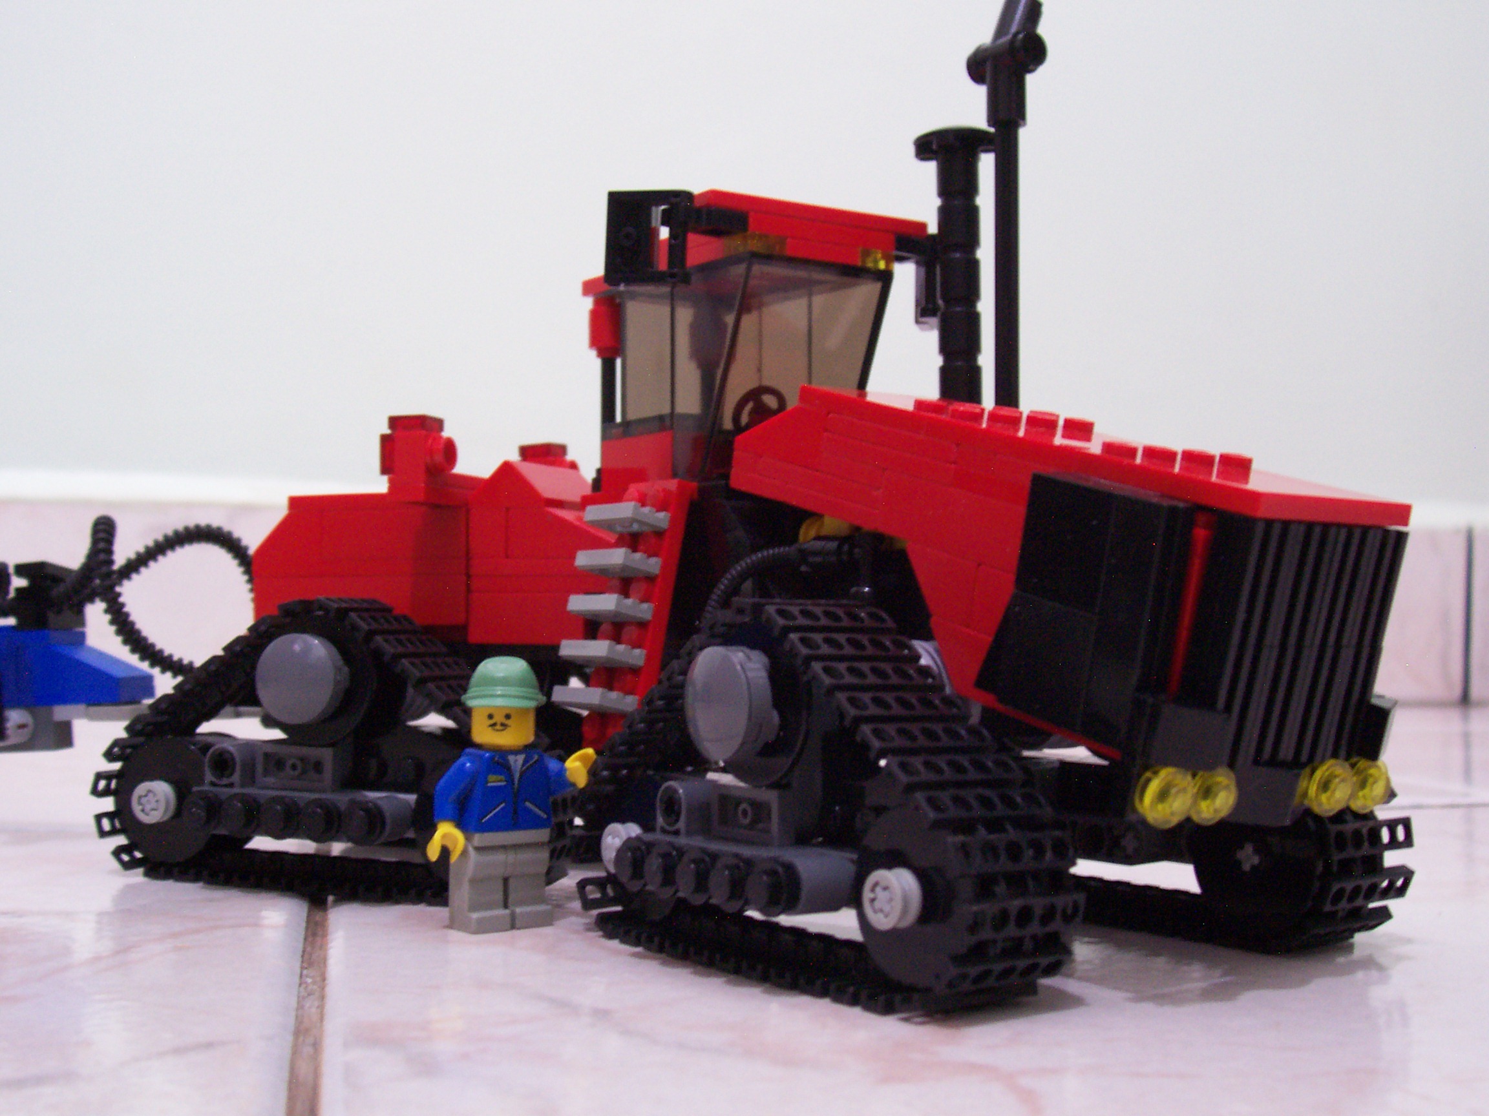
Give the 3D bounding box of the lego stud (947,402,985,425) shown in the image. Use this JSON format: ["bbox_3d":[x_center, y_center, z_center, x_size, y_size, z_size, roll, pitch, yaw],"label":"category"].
[{"bbox_3d":[0.034,-0.022,0.275,0.005,0.002,0.005,9,9,-1],"label":"lego stud"}]

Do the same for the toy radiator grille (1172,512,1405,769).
[{"bbox_3d":[0.073,0.011,0.239,0.032,0.032,0.005,3,11,-36],"label":"toy radiator grille"}]

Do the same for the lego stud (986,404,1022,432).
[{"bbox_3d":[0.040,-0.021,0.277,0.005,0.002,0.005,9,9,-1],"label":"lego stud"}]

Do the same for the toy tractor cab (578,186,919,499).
[{"bbox_3d":[-0.001,-0.037,0.341,0.046,0.051,0.053,3,-3,-36],"label":"toy tractor cab"}]

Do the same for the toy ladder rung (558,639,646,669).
[{"bbox_3d":[-0.024,0.017,0.311,0.008,0.003,0.016,16,-11,-35],"label":"toy ladder rung"}]

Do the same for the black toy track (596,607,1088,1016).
[{"bbox_3d":[0.008,0.033,0.263,0.022,0.054,0.093,3,-4,-36],"label":"black toy track"}]

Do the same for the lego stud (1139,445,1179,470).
[{"bbox_3d":[0.058,-0.015,0.254,0.005,0.002,0.005,3,11,-36],"label":"lego stud"}]

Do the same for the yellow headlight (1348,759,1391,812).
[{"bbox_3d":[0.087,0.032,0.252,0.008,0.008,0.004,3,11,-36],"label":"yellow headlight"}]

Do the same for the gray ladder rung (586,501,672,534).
[{"bbox_3d":[-0.020,-0.007,0.315,0.008,0.003,0.016,16,-11,-35],"label":"gray ladder rung"}]

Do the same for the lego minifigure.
[{"bbox_3d":[-0.038,0.039,0.297,0.025,0.044,0.016,3,-4,-36],"label":"lego minifigure"}]

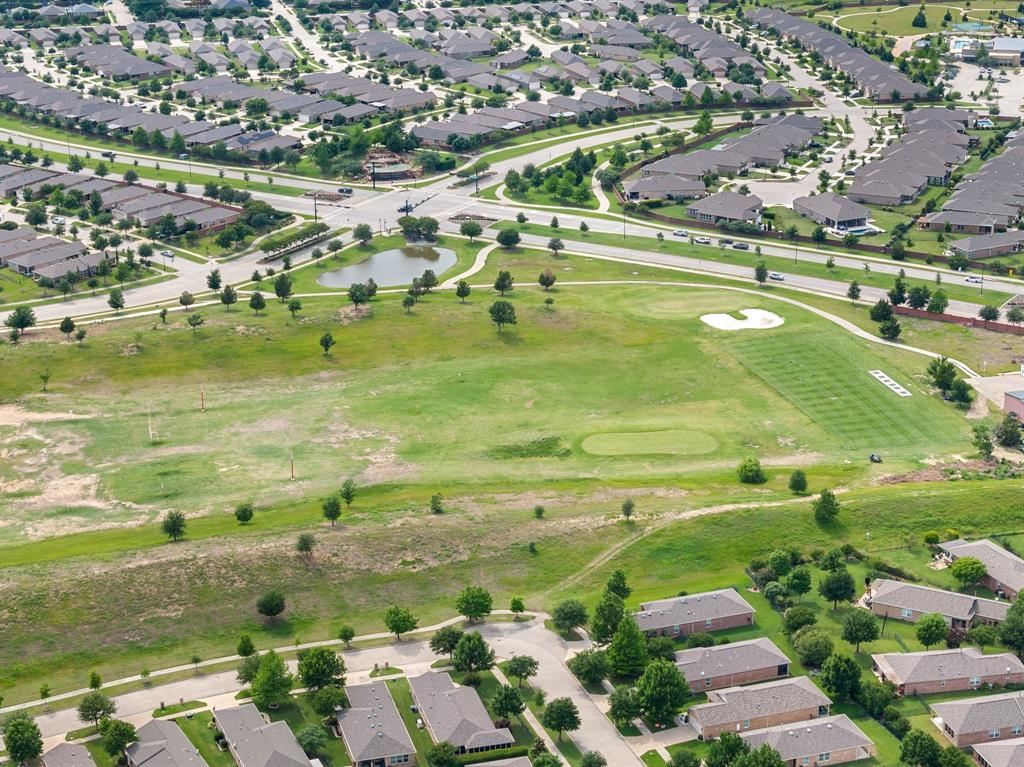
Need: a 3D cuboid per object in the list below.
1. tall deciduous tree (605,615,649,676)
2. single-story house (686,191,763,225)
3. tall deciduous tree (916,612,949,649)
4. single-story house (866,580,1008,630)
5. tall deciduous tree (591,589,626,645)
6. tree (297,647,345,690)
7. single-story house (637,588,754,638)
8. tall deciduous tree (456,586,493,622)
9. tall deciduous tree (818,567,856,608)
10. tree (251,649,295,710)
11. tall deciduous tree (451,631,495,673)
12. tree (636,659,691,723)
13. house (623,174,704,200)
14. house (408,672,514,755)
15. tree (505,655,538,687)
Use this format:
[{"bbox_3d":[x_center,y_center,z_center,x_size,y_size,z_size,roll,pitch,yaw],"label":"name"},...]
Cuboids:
[{"bbox_3d":[22.370,50.030,398.780,8.200,12.200,8.200,0,20,0],"label":"tall deciduous tree"},{"bbox_3d":[75.810,-61.780,721.580,20.830,6.300,25.410,12,23,29],"label":"single-story house"},{"bbox_3d":[73.890,43.830,364.630,5.550,6.920,5.550,0,20,0],"label":"tall deciduous tree"},{"bbox_3d":[88.520,44.970,423.280,27.240,5.300,11.280,9,21,23],"label":"single-story house"},{"bbox_3d":[18.870,46.240,411.510,7.300,10.800,7.300,0,20,0],"label":"tall deciduous tree"},{"bbox_3d":[-36.430,54.250,392.270,8.900,8.600,8.900,0,20,0],"label":"tree"},{"bbox_3d":[35.480,46.150,420.090,25.710,5.200,11.380,-7,21,-19],"label":"single-story house"},{"bbox_3d":[-8.150,44.820,420.570,7.400,7.400,7.400,0,20,0],"label":"tall deciduous tree"},{"bbox_3d":[67.060,42.280,425.600,7.400,8.800,7.400,0,20,0],"label":"tall deciduous tree"},{"bbox_3d":[-40.050,49.550,346.400,7.110,10.020,7.110,0,20,0],"label":"tree"},{"bbox_3d":[-6.720,46.710,356.590,7.490,7.910,7.490,0,20,0],"label":"tall deciduous tree"},{"bbox_3d":[24.650,50.910,338.830,8.910,12.110,8.910,0,20,0],"label":"tree"},{"bbox_3d":[47.770,-62.560,653.100,24.900,5.500,13.000,-2,20,-5],"label":"house"},{"bbox_3d":[-9.770,60.020,380.990,12.910,5.300,29.370,-5,20,-15],"label":"house"},{"bbox_3d":[1.910,54.800,394.180,6.200,6.300,6.200,0,20,0],"label":"tree"}]

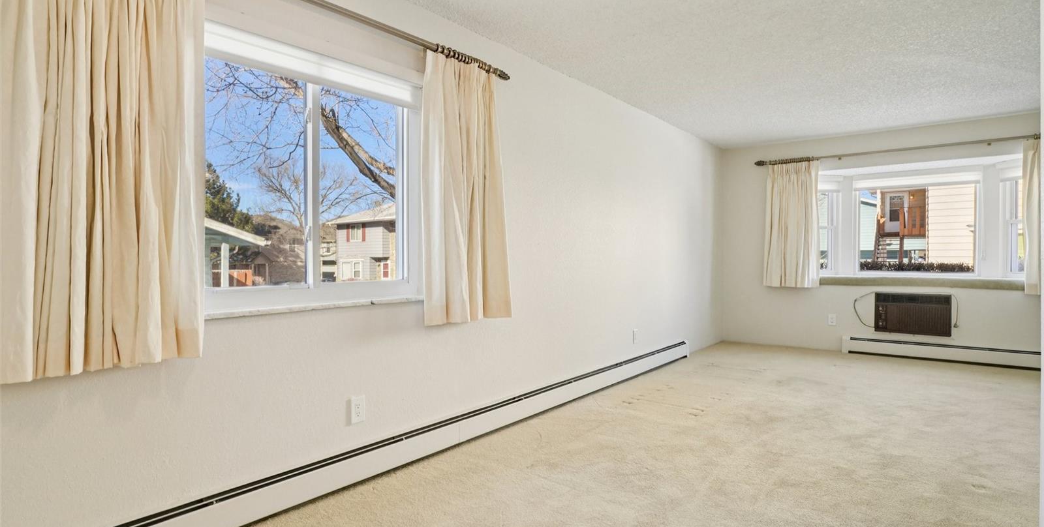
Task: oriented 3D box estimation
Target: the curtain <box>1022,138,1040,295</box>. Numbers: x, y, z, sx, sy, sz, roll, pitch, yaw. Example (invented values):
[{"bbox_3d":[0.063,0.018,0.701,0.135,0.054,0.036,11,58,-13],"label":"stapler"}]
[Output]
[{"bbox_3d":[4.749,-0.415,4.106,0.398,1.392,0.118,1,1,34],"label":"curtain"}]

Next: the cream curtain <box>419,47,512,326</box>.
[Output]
[{"bbox_3d":[-0.291,-0.387,2.638,0.108,1.431,0.580,1,1,43],"label":"cream curtain"}]

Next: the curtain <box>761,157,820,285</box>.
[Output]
[{"bbox_3d":[3.060,-0.438,5.264,0.541,1.411,0.118,1,1,34],"label":"curtain"}]

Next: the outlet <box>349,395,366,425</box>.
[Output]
[{"bbox_3d":[-0.788,0.711,2.247,0.012,0.126,0.075,1,1,43],"label":"outlet"}]

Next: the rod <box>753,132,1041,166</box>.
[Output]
[{"bbox_3d":[3.846,-1.153,4.714,2.668,0.064,0.069,1,1,34],"label":"rod"}]

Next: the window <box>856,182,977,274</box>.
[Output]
[{"bbox_3d":[4.319,-0.383,5.123,1.026,1.029,0.069,1,1,34],"label":"window"}]

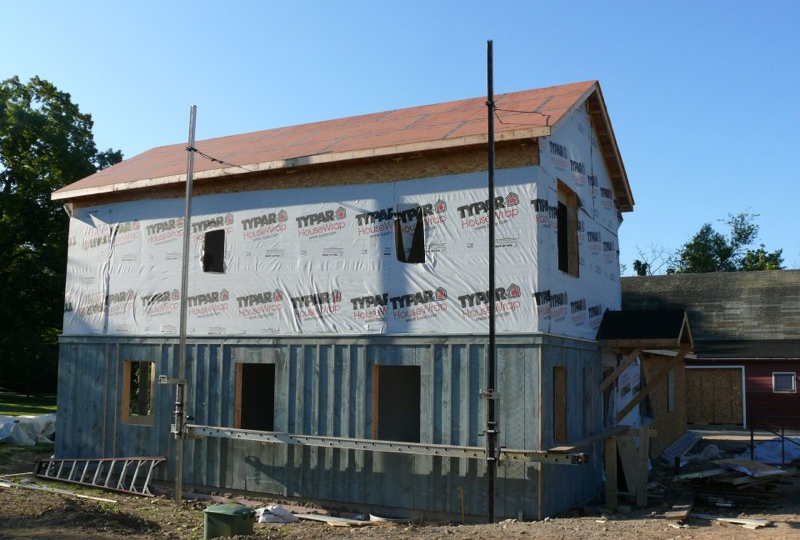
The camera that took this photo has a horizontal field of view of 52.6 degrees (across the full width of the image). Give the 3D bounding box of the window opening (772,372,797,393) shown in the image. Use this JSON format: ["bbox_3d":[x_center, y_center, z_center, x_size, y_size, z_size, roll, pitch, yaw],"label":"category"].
[{"bbox_3d":[14.274,4.187,30.026,0.805,0.760,0.100,-3,-8,28],"label":"window opening"}]

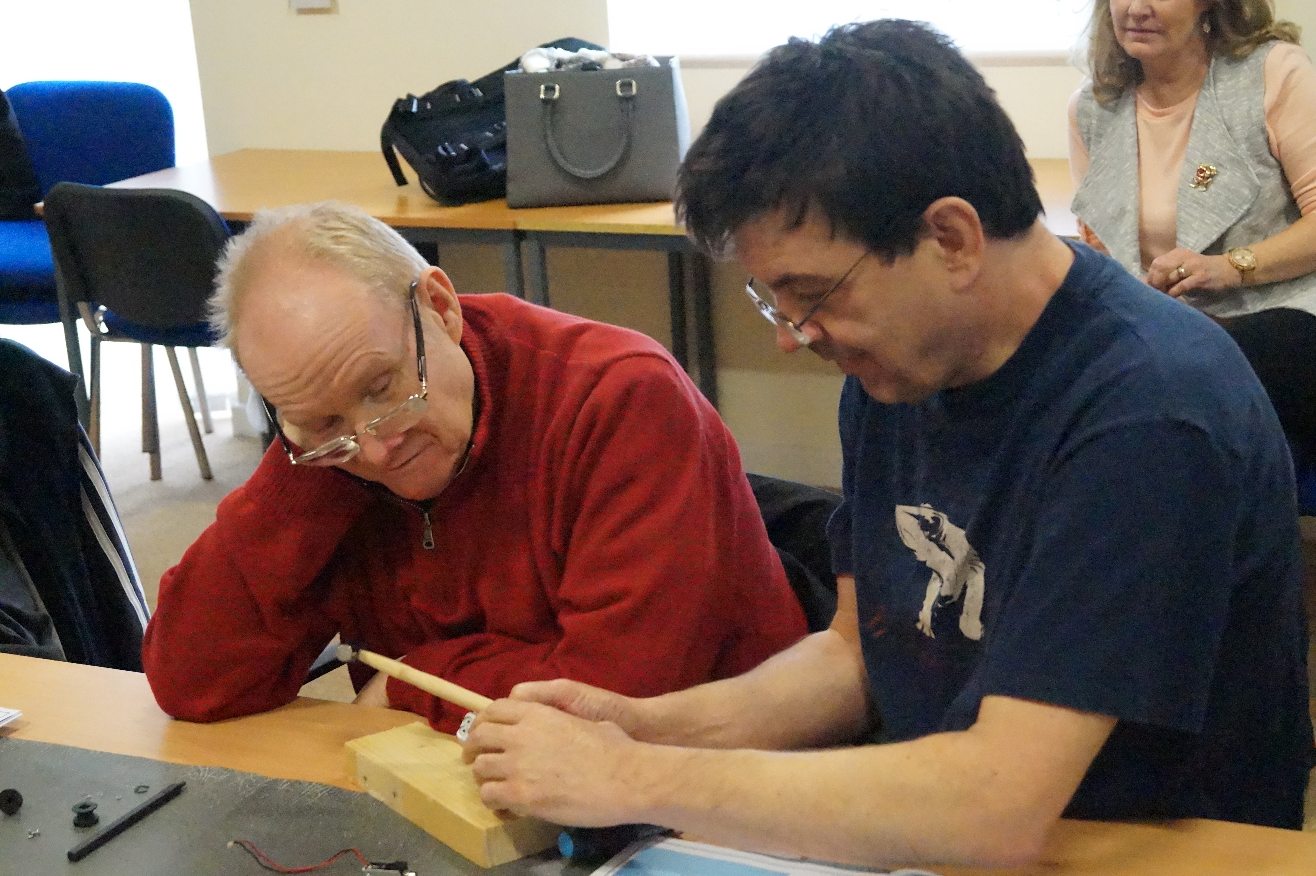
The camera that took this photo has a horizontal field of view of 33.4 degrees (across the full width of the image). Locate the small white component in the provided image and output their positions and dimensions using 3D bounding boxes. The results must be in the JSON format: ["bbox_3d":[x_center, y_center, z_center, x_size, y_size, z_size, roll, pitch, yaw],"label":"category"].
[{"bbox_3d":[-0.139,0.210,1.600,0.016,0.025,0.014,1,16,17],"label":"small white component"}]

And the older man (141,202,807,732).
[{"bbox_3d":[-0.111,0.341,1.949,0.570,1.130,0.640,4,17,27],"label":"older man"}]

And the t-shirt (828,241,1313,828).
[{"bbox_3d":[0.319,0.107,1.700,0.380,0.600,0.460,-14,18,-33],"label":"t-shirt"}]

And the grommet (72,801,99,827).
[{"bbox_3d":[-0.452,0.297,1.729,0.021,0.014,0.021,-3,16,0],"label":"grommet"}]

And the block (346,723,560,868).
[{"bbox_3d":[-0.152,0.259,1.617,0.064,0.029,0.204,-14,19,-33],"label":"block"}]

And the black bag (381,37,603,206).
[{"bbox_3d":[-0.331,-0.641,4.420,0.410,0.280,0.260,-1,16,11],"label":"black bag"}]

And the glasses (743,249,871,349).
[{"bbox_3d":[0.135,-0.129,1.531,0.140,0.040,0.133,-40,23,2],"label":"glasses"}]

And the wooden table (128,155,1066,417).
[{"bbox_3d":[-0.067,-0.167,4.543,2.420,0.720,0.795,4,17,27],"label":"wooden table"}]

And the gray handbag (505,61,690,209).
[{"bbox_3d":[-0.126,-0.595,4.254,0.330,0.265,0.150,-1,16,11],"label":"gray handbag"}]

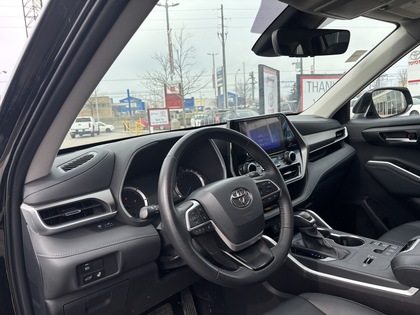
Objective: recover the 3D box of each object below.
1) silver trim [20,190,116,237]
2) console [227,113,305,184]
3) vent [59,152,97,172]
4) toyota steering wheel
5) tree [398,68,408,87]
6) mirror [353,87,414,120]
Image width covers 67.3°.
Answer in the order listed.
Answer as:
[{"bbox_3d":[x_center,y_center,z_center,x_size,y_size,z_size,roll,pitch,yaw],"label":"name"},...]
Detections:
[{"bbox_3d":[-0.344,0.132,0.802,0.217,0.080,0.070,-13,12,-38],"label":"silver trim"},{"bbox_3d":[0.213,-0.023,1.132,0.335,0.240,0.110,-14,-5,-38],"label":"console"},{"bbox_3d":[-0.366,0.013,0.877,0.055,0.035,0.122,0,11,30],"label":"vent"},{"bbox_3d":[0.049,0.110,0.753,0.378,0.378,0.100,-13,-12,-38],"label":"toyota steering wheel"},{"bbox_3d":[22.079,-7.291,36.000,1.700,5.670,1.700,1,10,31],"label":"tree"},{"bbox_3d":[0.915,-0.285,1.675,0.260,0.175,0.160,-12,12,-33],"label":"mirror"}]

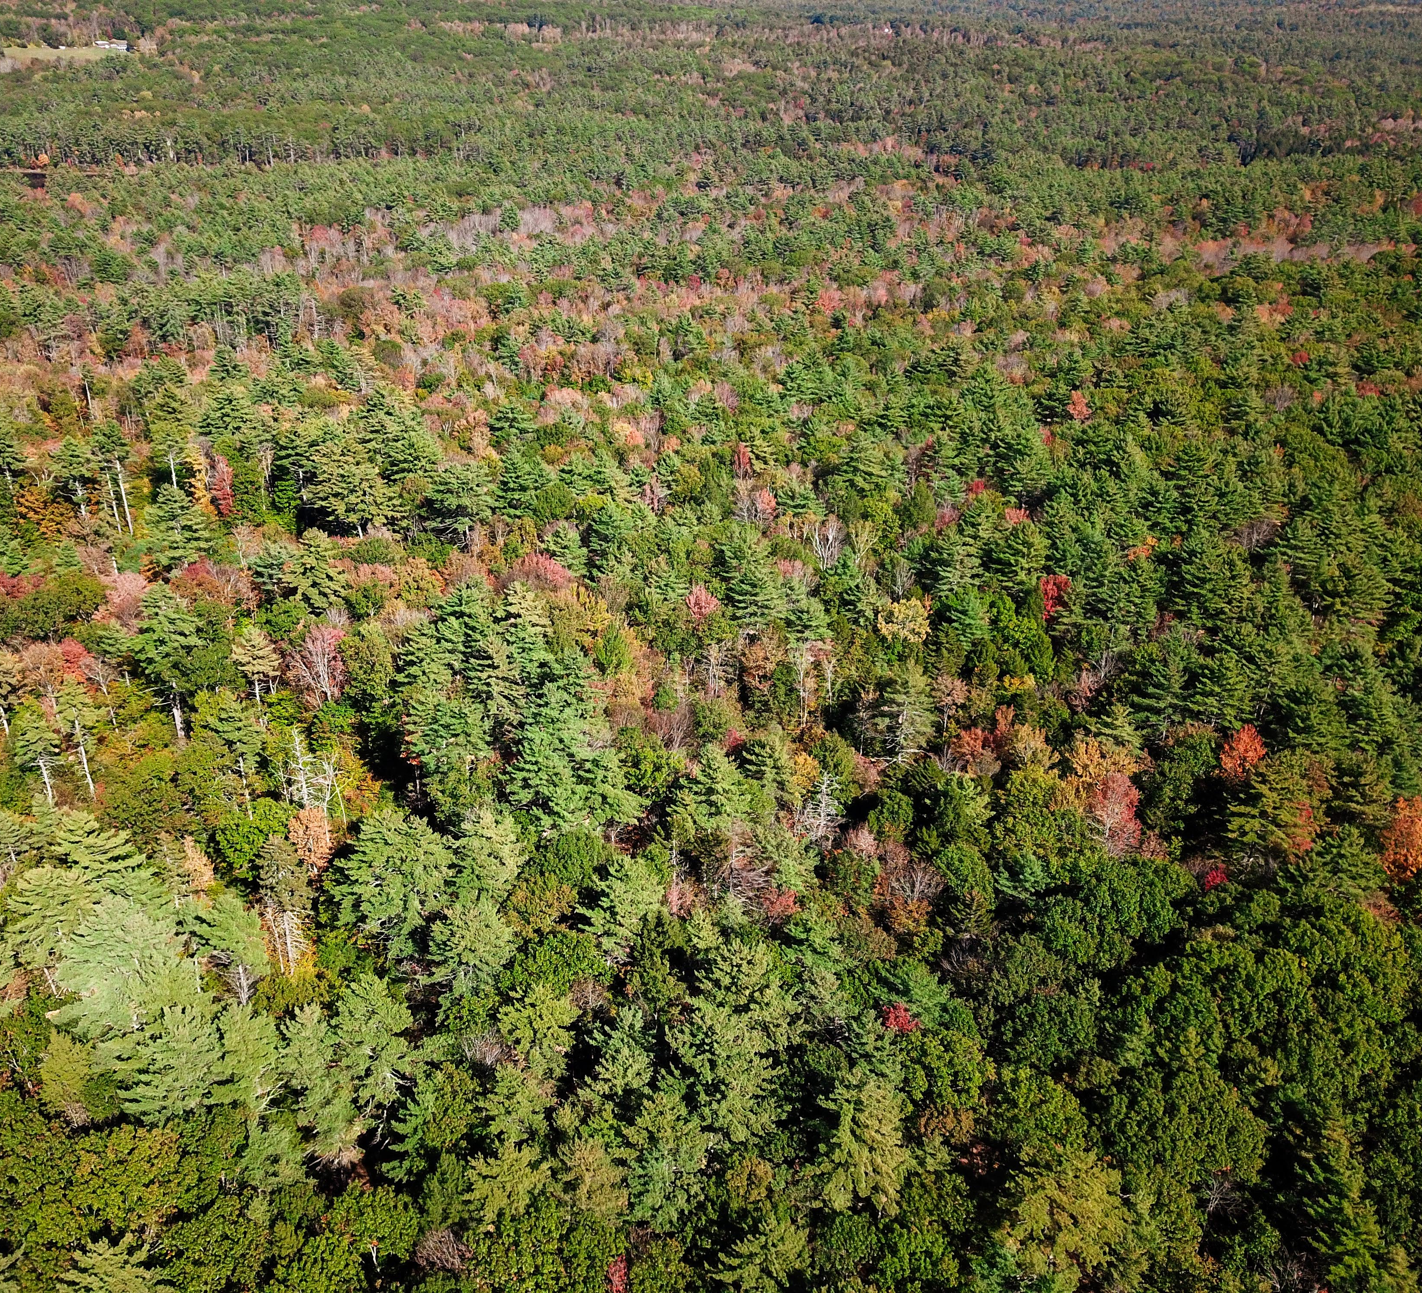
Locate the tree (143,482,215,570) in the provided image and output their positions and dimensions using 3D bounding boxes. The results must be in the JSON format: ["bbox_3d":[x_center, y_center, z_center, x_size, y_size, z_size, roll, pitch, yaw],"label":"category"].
[{"bbox_3d":[-86.650,-16.160,211.410,11.630,22.000,11.630,0,28,0],"label":"tree"}]

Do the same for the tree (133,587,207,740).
[{"bbox_3d":[-71.850,3.420,172.410,9.830,24.500,9.830,0,28,0],"label":"tree"}]

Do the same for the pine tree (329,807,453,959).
[{"bbox_3d":[-32.260,26.210,131.130,12.500,23.500,12.500,0,28,0],"label":"pine tree"}]

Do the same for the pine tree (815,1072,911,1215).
[{"bbox_3d":[12.320,42.120,105.290,7.350,20.000,7.350,0,28,0],"label":"pine tree"}]

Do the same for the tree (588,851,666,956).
[{"bbox_3d":[-8.420,28.810,130.010,8.210,20.000,8.210,0,28,0],"label":"tree"}]

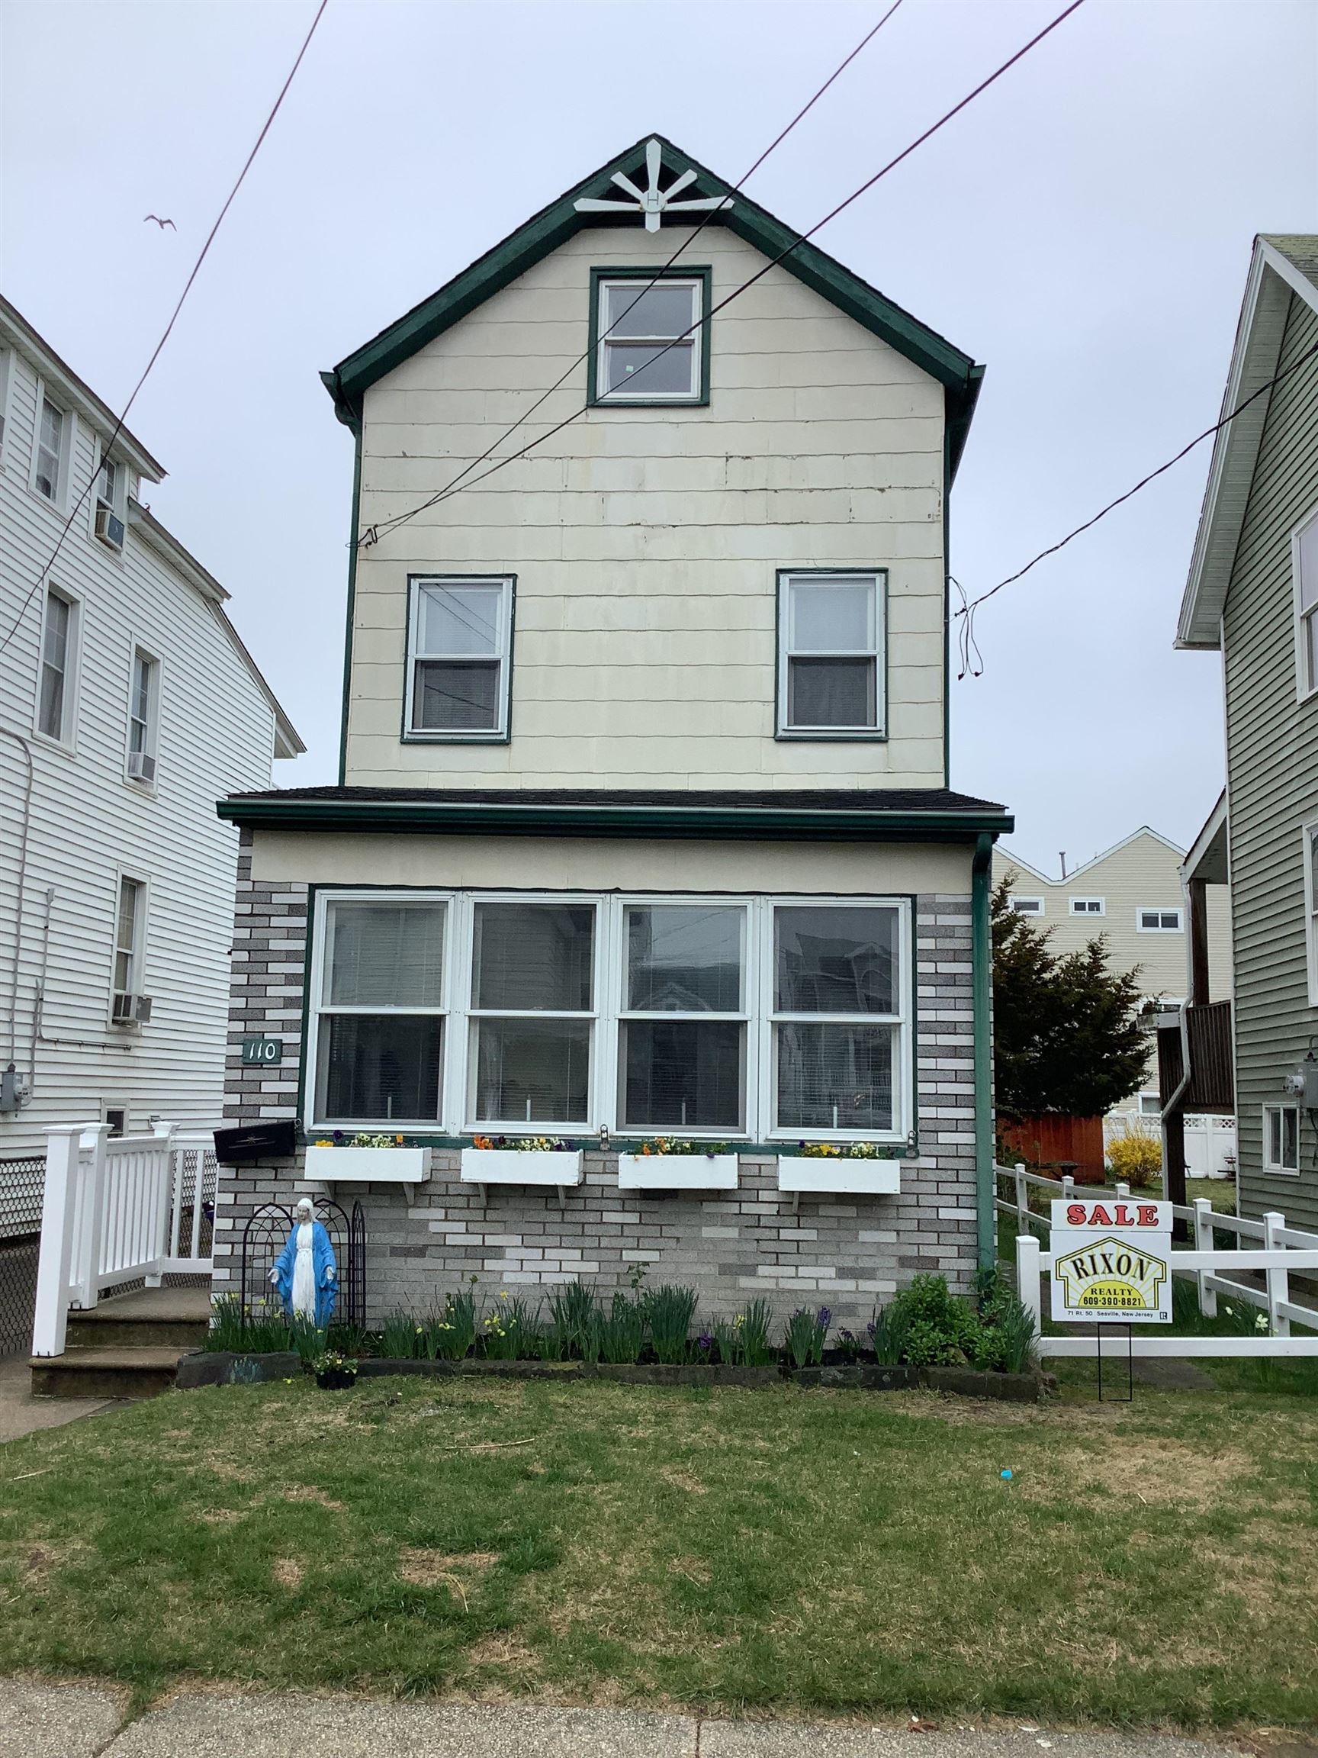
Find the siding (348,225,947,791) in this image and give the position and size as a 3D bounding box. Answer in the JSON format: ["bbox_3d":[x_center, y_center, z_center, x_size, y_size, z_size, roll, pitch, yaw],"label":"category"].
[{"bbox_3d":[-0.075,-2.790,11.659,4.335,4.350,0.200,1,-8,3],"label":"siding"}]

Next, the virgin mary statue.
[{"bbox_3d":[-1.911,2.118,8.455,0.390,0.805,0.240,0,-8,7],"label":"virgin mary statue"}]

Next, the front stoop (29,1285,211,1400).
[{"bbox_3d":[-2.906,2.690,9.248,0.860,0.330,2.050,1,-8,3],"label":"front stoop"}]

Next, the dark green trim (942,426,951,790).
[{"bbox_3d":[2.092,-1.978,11.388,0.060,2.730,0.100,1,-8,3],"label":"dark green trim"}]

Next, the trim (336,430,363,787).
[{"bbox_3d":[-2.294,-2.013,11.662,0.090,2.730,0.100,1,-8,3],"label":"trim"}]

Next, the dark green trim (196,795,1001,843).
[{"bbox_3d":[-0.272,-0.331,8.866,4.480,0.210,0.230,1,-8,3],"label":"dark green trim"}]

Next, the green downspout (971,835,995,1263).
[{"bbox_3d":[1.807,1.051,8.688,0.100,2.560,0.160,1,-8,3],"label":"green downspout"}]

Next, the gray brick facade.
[{"bbox_3d":[-0.301,1.181,8.895,4.350,2.820,0.220,1,-8,3],"label":"gray brick facade"}]

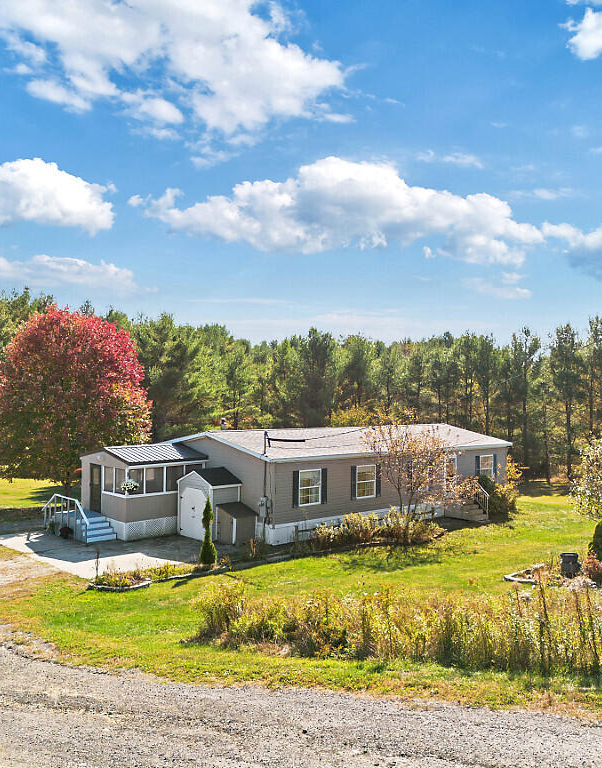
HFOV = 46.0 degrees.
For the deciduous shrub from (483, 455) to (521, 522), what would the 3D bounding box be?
[{"bbox_3d":[9.263,4.752,32.836,1.850,2.800,1.800,0,-1,0],"label":"deciduous shrub"}]

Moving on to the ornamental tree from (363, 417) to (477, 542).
[{"bbox_3d":[4.780,3.713,28.461,4.600,4.650,4.200,0,-1,0],"label":"ornamental tree"}]

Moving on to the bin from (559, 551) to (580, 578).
[{"bbox_3d":[8.055,5.462,21.310,0.570,0.780,0.570,0,-1,0],"label":"bin"}]

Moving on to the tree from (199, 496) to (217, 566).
[{"bbox_3d":[-3.010,4.799,23.129,0.580,2.200,0.570,0,-1,0],"label":"tree"}]

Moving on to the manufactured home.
[{"bbox_3d":[0.128,4.099,32.709,20.000,4.100,9.400,1,-2,-39],"label":"manufactured home"}]

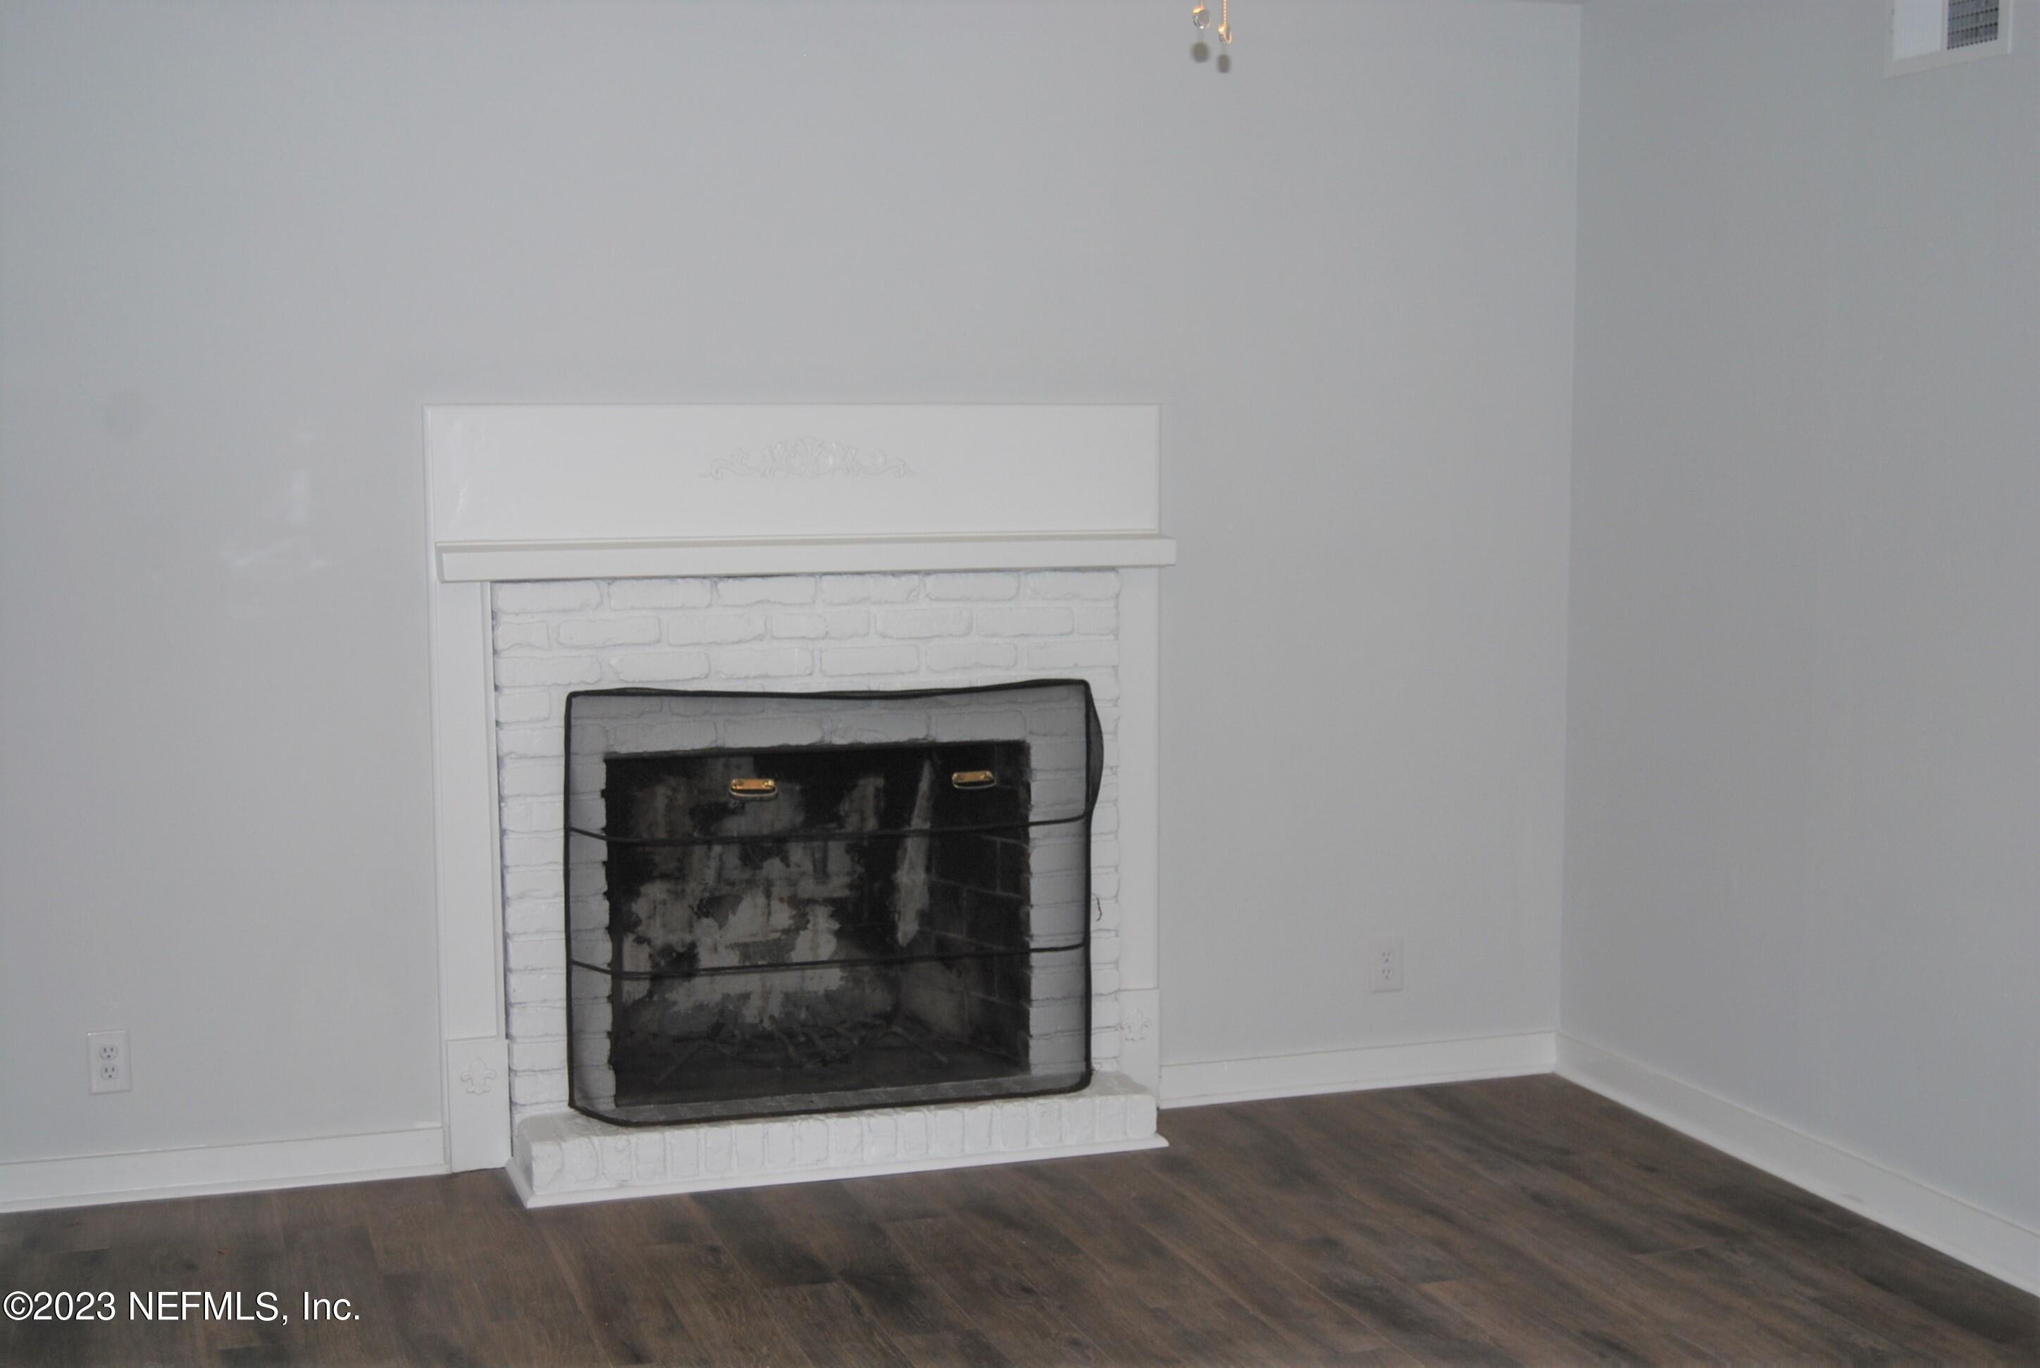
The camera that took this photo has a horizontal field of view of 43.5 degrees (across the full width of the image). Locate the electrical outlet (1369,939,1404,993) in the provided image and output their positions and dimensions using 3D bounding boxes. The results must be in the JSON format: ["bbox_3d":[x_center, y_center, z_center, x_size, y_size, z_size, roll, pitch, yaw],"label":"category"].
[{"bbox_3d":[0.818,0.625,5.673,0.077,0.121,0.008,-2,6,-18],"label":"electrical outlet"}]

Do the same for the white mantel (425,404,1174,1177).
[{"bbox_3d":[-0.376,0.201,5.085,1.520,1.508,0.315,-2,6,-18],"label":"white mantel"}]

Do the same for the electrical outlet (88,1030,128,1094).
[{"bbox_3d":[-1.724,0.719,4.841,0.076,0.121,0.008,-2,6,-18],"label":"electrical outlet"}]

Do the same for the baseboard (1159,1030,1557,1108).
[{"bbox_3d":[0.752,0.854,5.663,0.956,0.090,0.024,-2,6,-18],"label":"baseboard"}]

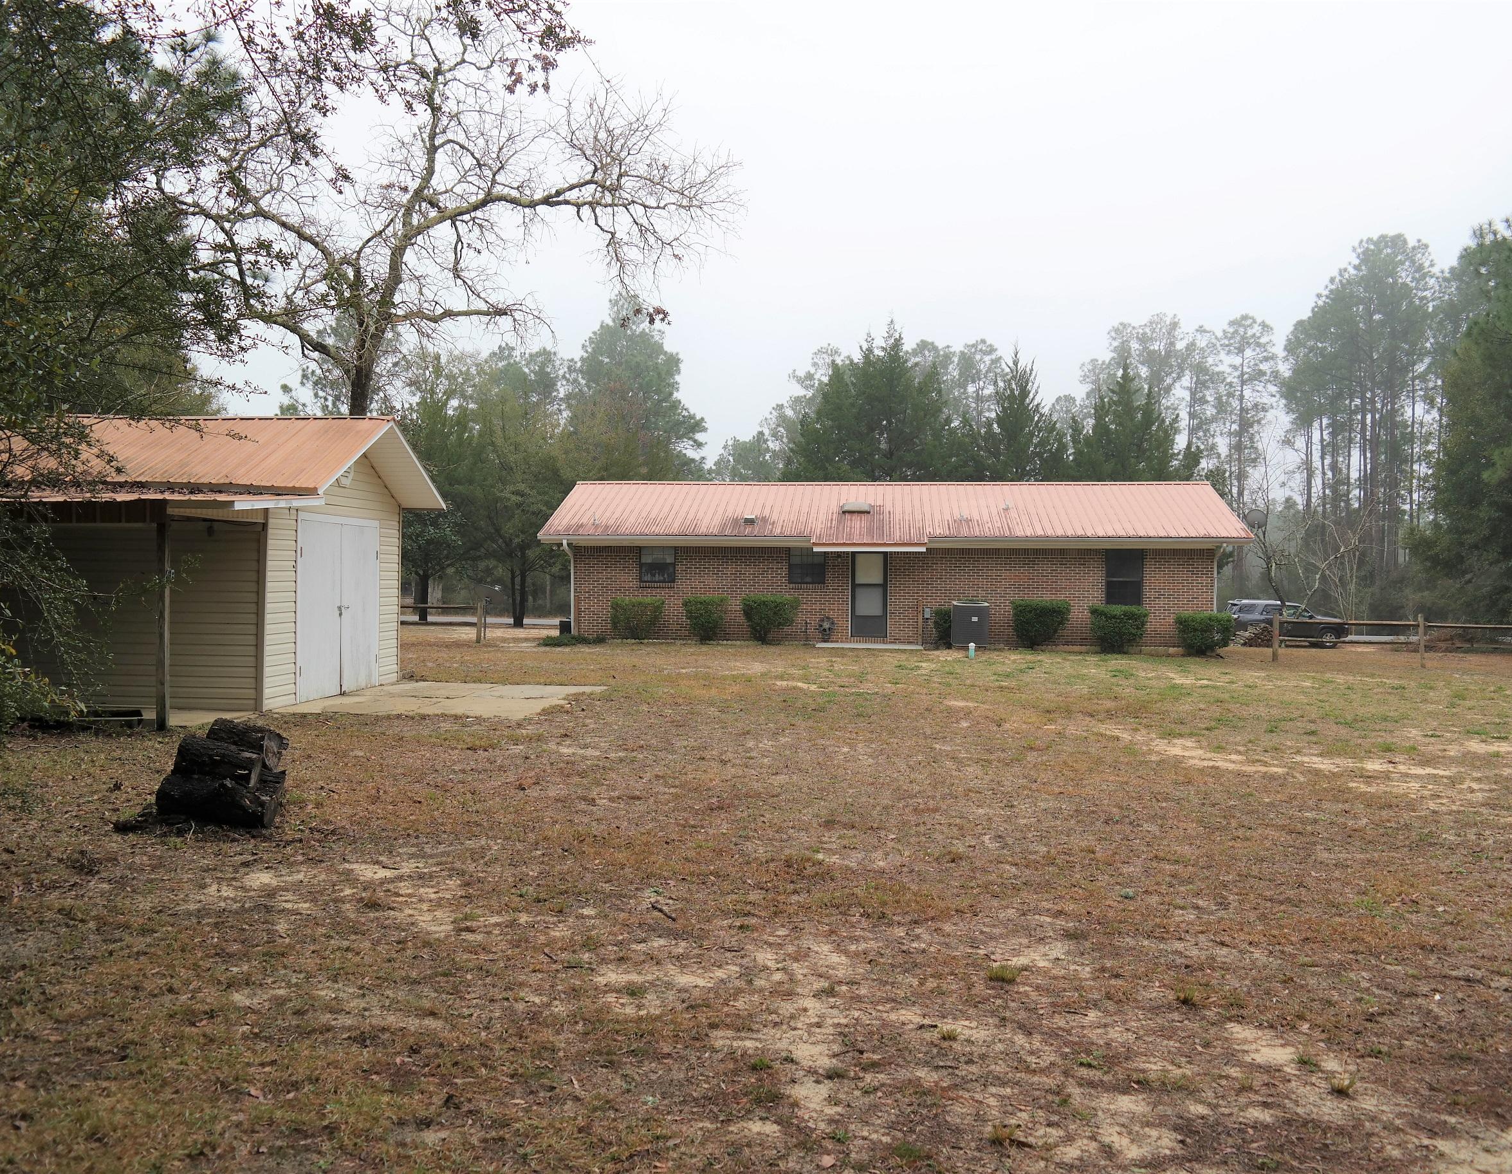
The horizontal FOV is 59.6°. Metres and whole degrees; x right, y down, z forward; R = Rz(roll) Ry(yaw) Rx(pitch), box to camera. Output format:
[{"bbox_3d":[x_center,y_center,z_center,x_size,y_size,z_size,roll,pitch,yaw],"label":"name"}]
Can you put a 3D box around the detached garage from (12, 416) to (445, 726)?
[{"bbox_3d":[-6.945,-0.362,15.170,4.950,3.400,6.100,0,1,5],"label":"detached garage"}]

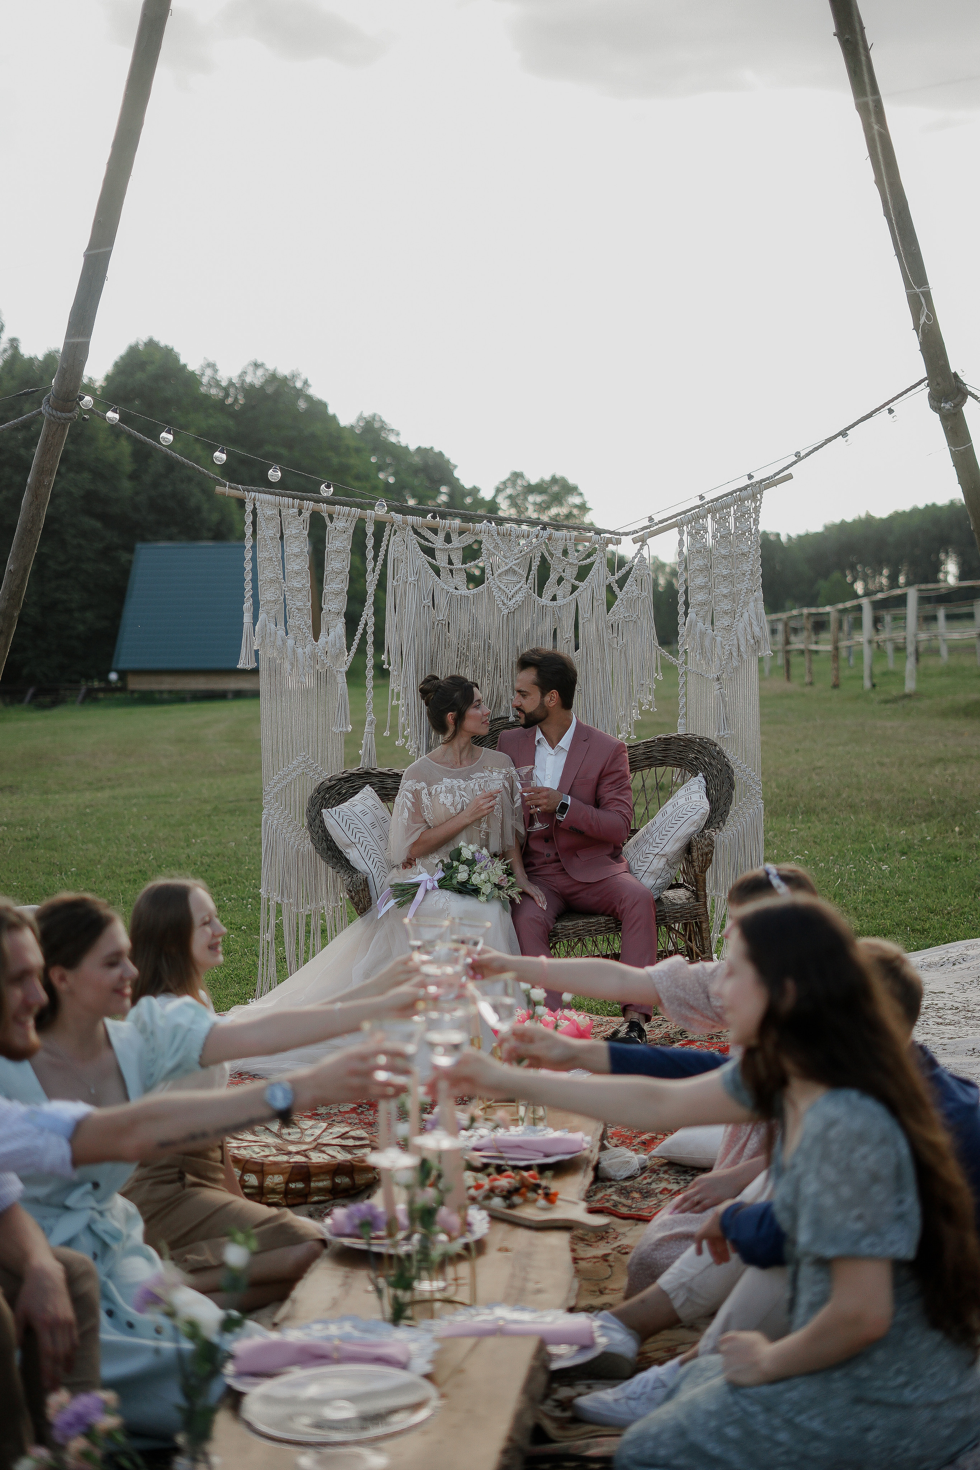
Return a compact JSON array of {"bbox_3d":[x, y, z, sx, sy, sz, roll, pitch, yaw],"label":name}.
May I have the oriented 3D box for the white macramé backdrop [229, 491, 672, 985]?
[{"bbox_3d":[-0.140,0.032,7.245,1.530,1.800,0.140,0,5,-5],"label":"white macramé backdrop"}]

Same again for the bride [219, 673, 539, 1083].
[{"bbox_3d":[-0.335,0.394,6.651,0.950,1.170,0.980,-1,5,-11],"label":"bride"}]

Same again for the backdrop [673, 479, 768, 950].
[{"bbox_3d":[0.850,0.021,7.374,0.360,1.840,0.100,1,5,9],"label":"backdrop"}]

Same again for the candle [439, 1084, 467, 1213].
[{"bbox_3d":[-0.063,0.716,3.517,0.028,0.225,0.028,-4,4,0],"label":"candle"}]

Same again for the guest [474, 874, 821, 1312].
[{"bbox_3d":[0.440,0.727,4.401,0.860,0.860,0.520,-3,5,-30],"label":"guest"}]

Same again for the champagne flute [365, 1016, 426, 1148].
[{"bbox_3d":[-0.136,0.507,2.929,0.083,0.207,0.083,0,5,0],"label":"champagne flute"}]

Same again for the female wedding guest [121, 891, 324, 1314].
[{"bbox_3d":[-0.570,0.736,4.472,0.760,0.830,0.500,2,5,27],"label":"female wedding guest"}]

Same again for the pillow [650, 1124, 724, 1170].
[{"bbox_3d":[0.635,1.021,5.377,0.440,0.130,0.430,0,5,0],"label":"pillow"}]

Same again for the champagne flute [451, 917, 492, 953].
[{"bbox_3d":[-0.035,0.451,3.897,0.083,0.207,0.083,0,5,0],"label":"champagne flute"}]

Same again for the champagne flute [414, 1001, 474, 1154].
[{"bbox_3d":[-0.070,0.502,3.029,0.083,0.207,0.083,4,4,0],"label":"champagne flute"}]

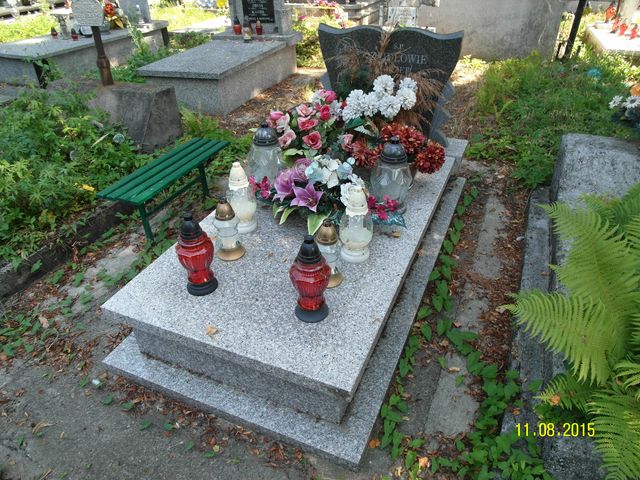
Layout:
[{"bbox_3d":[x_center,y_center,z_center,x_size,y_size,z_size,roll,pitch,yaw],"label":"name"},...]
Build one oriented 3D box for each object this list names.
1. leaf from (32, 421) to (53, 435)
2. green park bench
[{"bbox_3d":[-0.950,0.643,1.527,0.067,0.012,0.033,-21,39,-24],"label":"leaf"},{"bbox_3d":[-0.912,-0.343,2.803,0.280,0.269,0.895,12,37,21],"label":"green park bench"}]

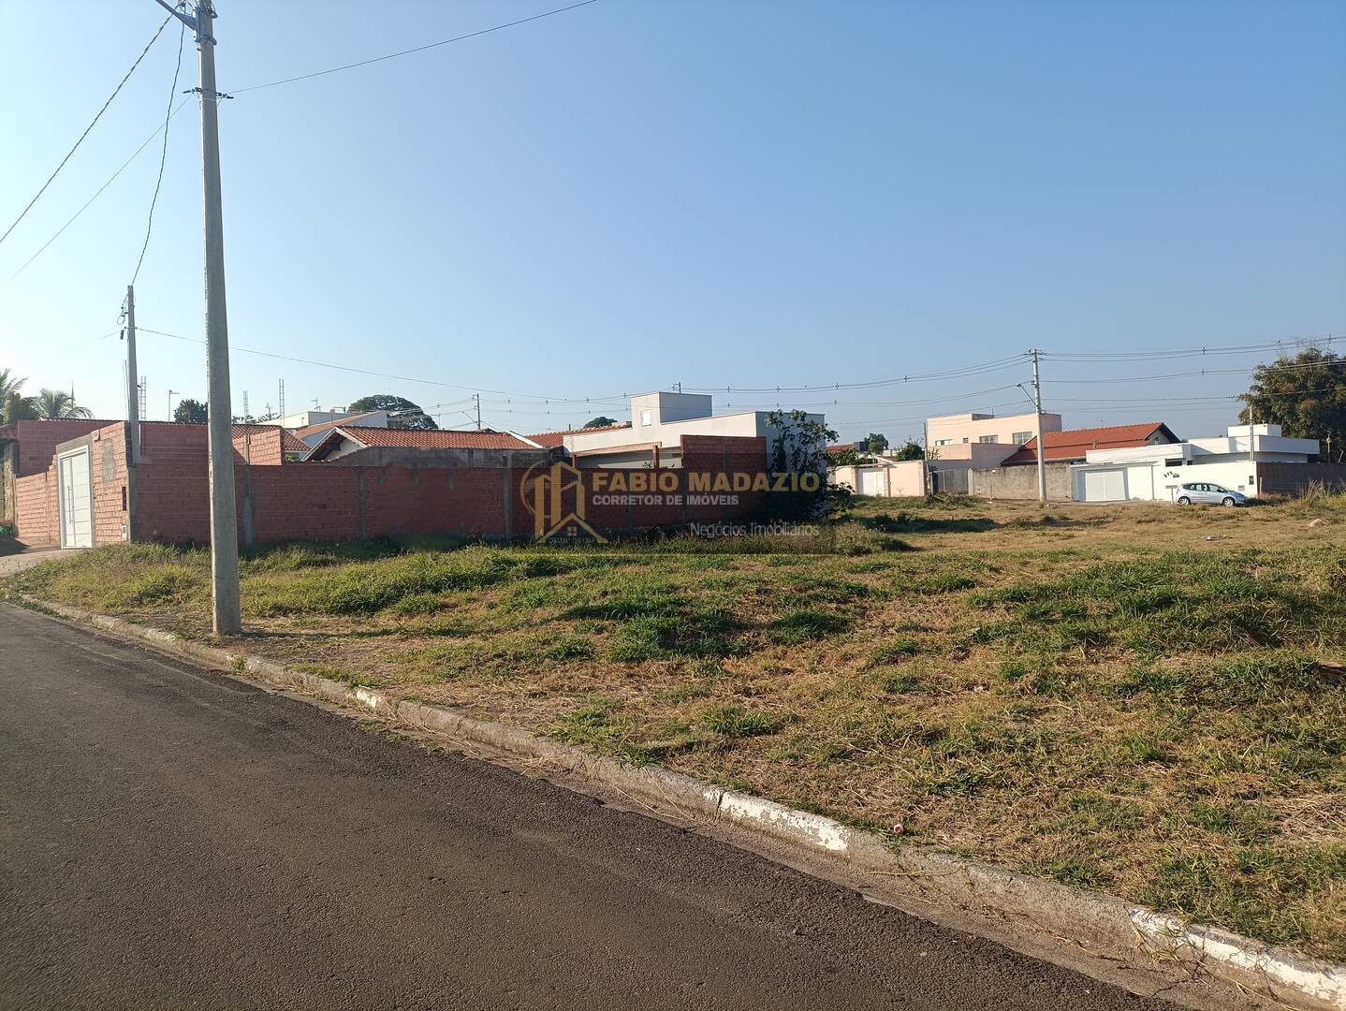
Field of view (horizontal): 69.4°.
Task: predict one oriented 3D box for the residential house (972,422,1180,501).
[{"bbox_3d":[33.527,-3.627,81.325,19.207,6.075,9.653,-2,-1,-44],"label":"residential house"}]

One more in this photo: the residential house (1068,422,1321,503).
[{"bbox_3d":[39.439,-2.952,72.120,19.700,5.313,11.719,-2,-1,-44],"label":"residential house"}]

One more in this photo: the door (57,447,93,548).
[{"bbox_3d":[-14.771,-0.166,23.986,0.120,2.429,2.923,-2,-1,-44],"label":"door"}]

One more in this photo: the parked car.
[{"bbox_3d":[32.943,-0.651,59.394,1.700,1.525,3.900,-2,-1,-44],"label":"parked car"}]

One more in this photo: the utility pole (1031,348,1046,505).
[{"bbox_3d":[25.817,-5.561,68.489,0.414,10.913,0.414,-2,-1,-44],"label":"utility pole"}]

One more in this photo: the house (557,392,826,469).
[{"bbox_3d":[0.610,-1.987,42.221,4.222,5.456,11.858,-2,0,-44],"label":"house"}]

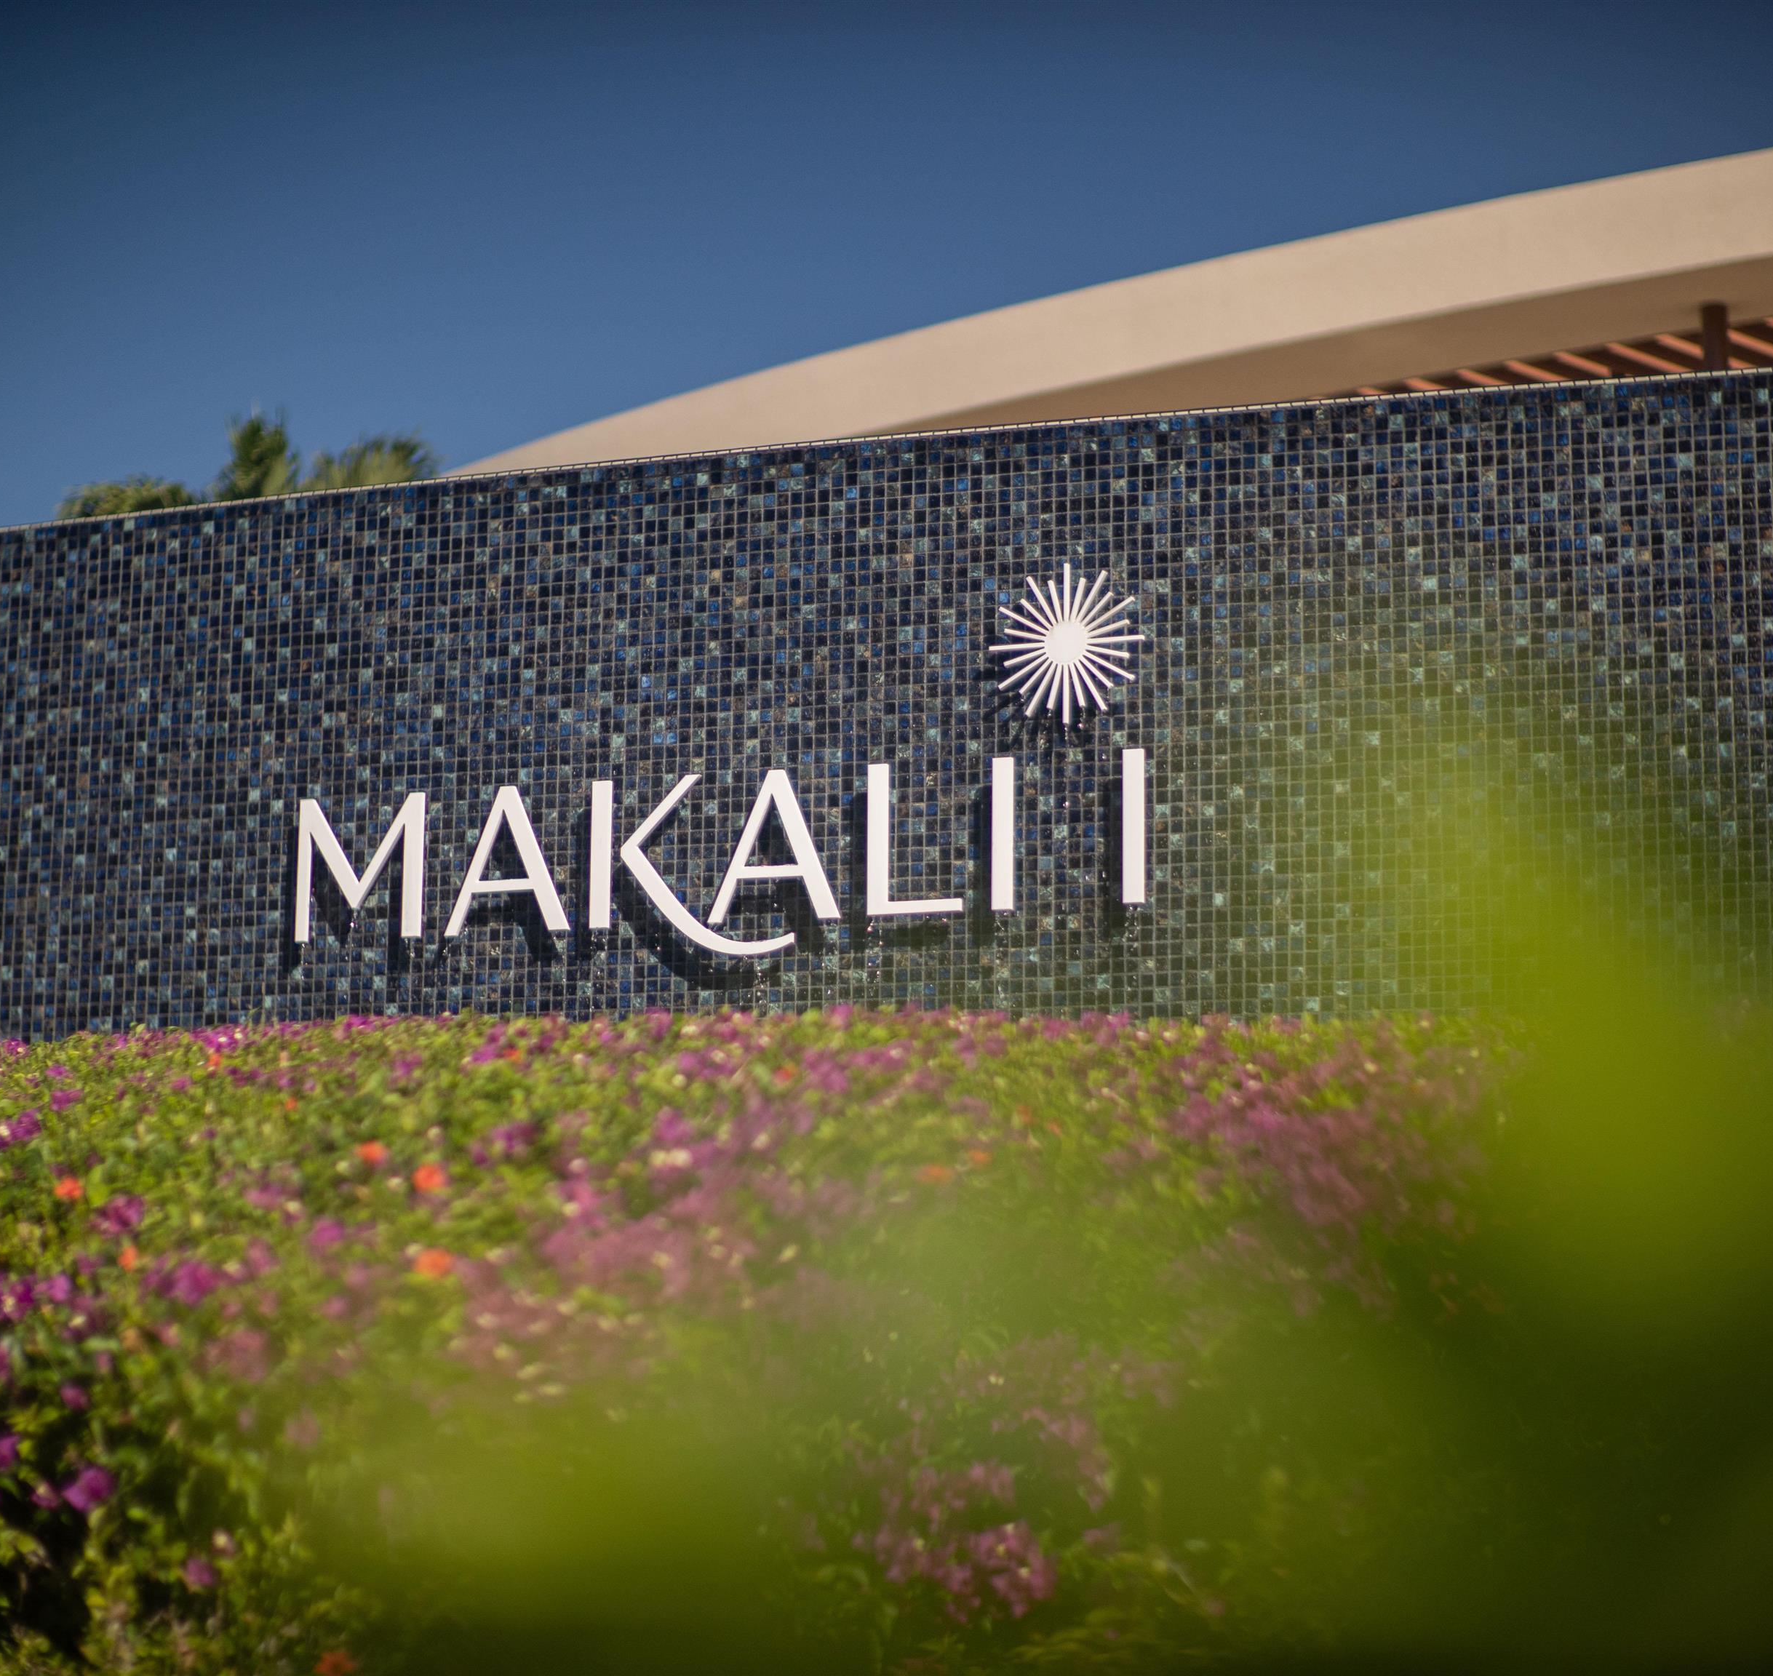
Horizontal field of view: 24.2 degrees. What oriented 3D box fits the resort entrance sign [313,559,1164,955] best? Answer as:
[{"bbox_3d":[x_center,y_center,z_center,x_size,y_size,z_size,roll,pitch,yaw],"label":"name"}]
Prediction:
[{"bbox_3d":[-0.319,-0.112,7.558,1.692,0.678,0.065,-3,-10,22],"label":"resort entrance sign"}]

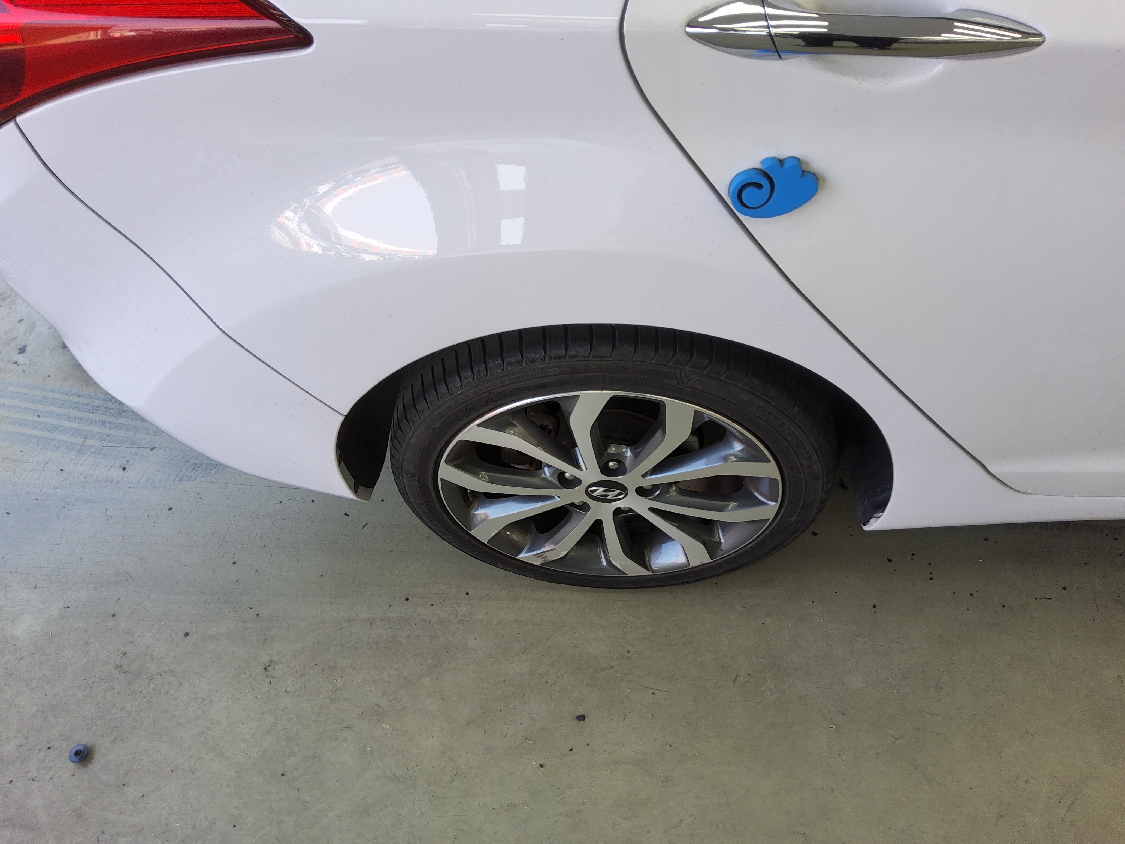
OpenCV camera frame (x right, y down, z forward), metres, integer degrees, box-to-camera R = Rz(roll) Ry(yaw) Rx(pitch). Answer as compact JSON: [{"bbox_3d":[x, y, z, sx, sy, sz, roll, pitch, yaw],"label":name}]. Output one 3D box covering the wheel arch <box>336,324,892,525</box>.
[{"bbox_3d":[0.064,-0.025,1.046,0.720,0.460,0.180,1,54,5],"label":"wheel arch"}]

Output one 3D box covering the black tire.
[{"bbox_3d":[0.068,0.026,1.183,0.625,0.620,0.215,1,54,5],"label":"black tire"}]

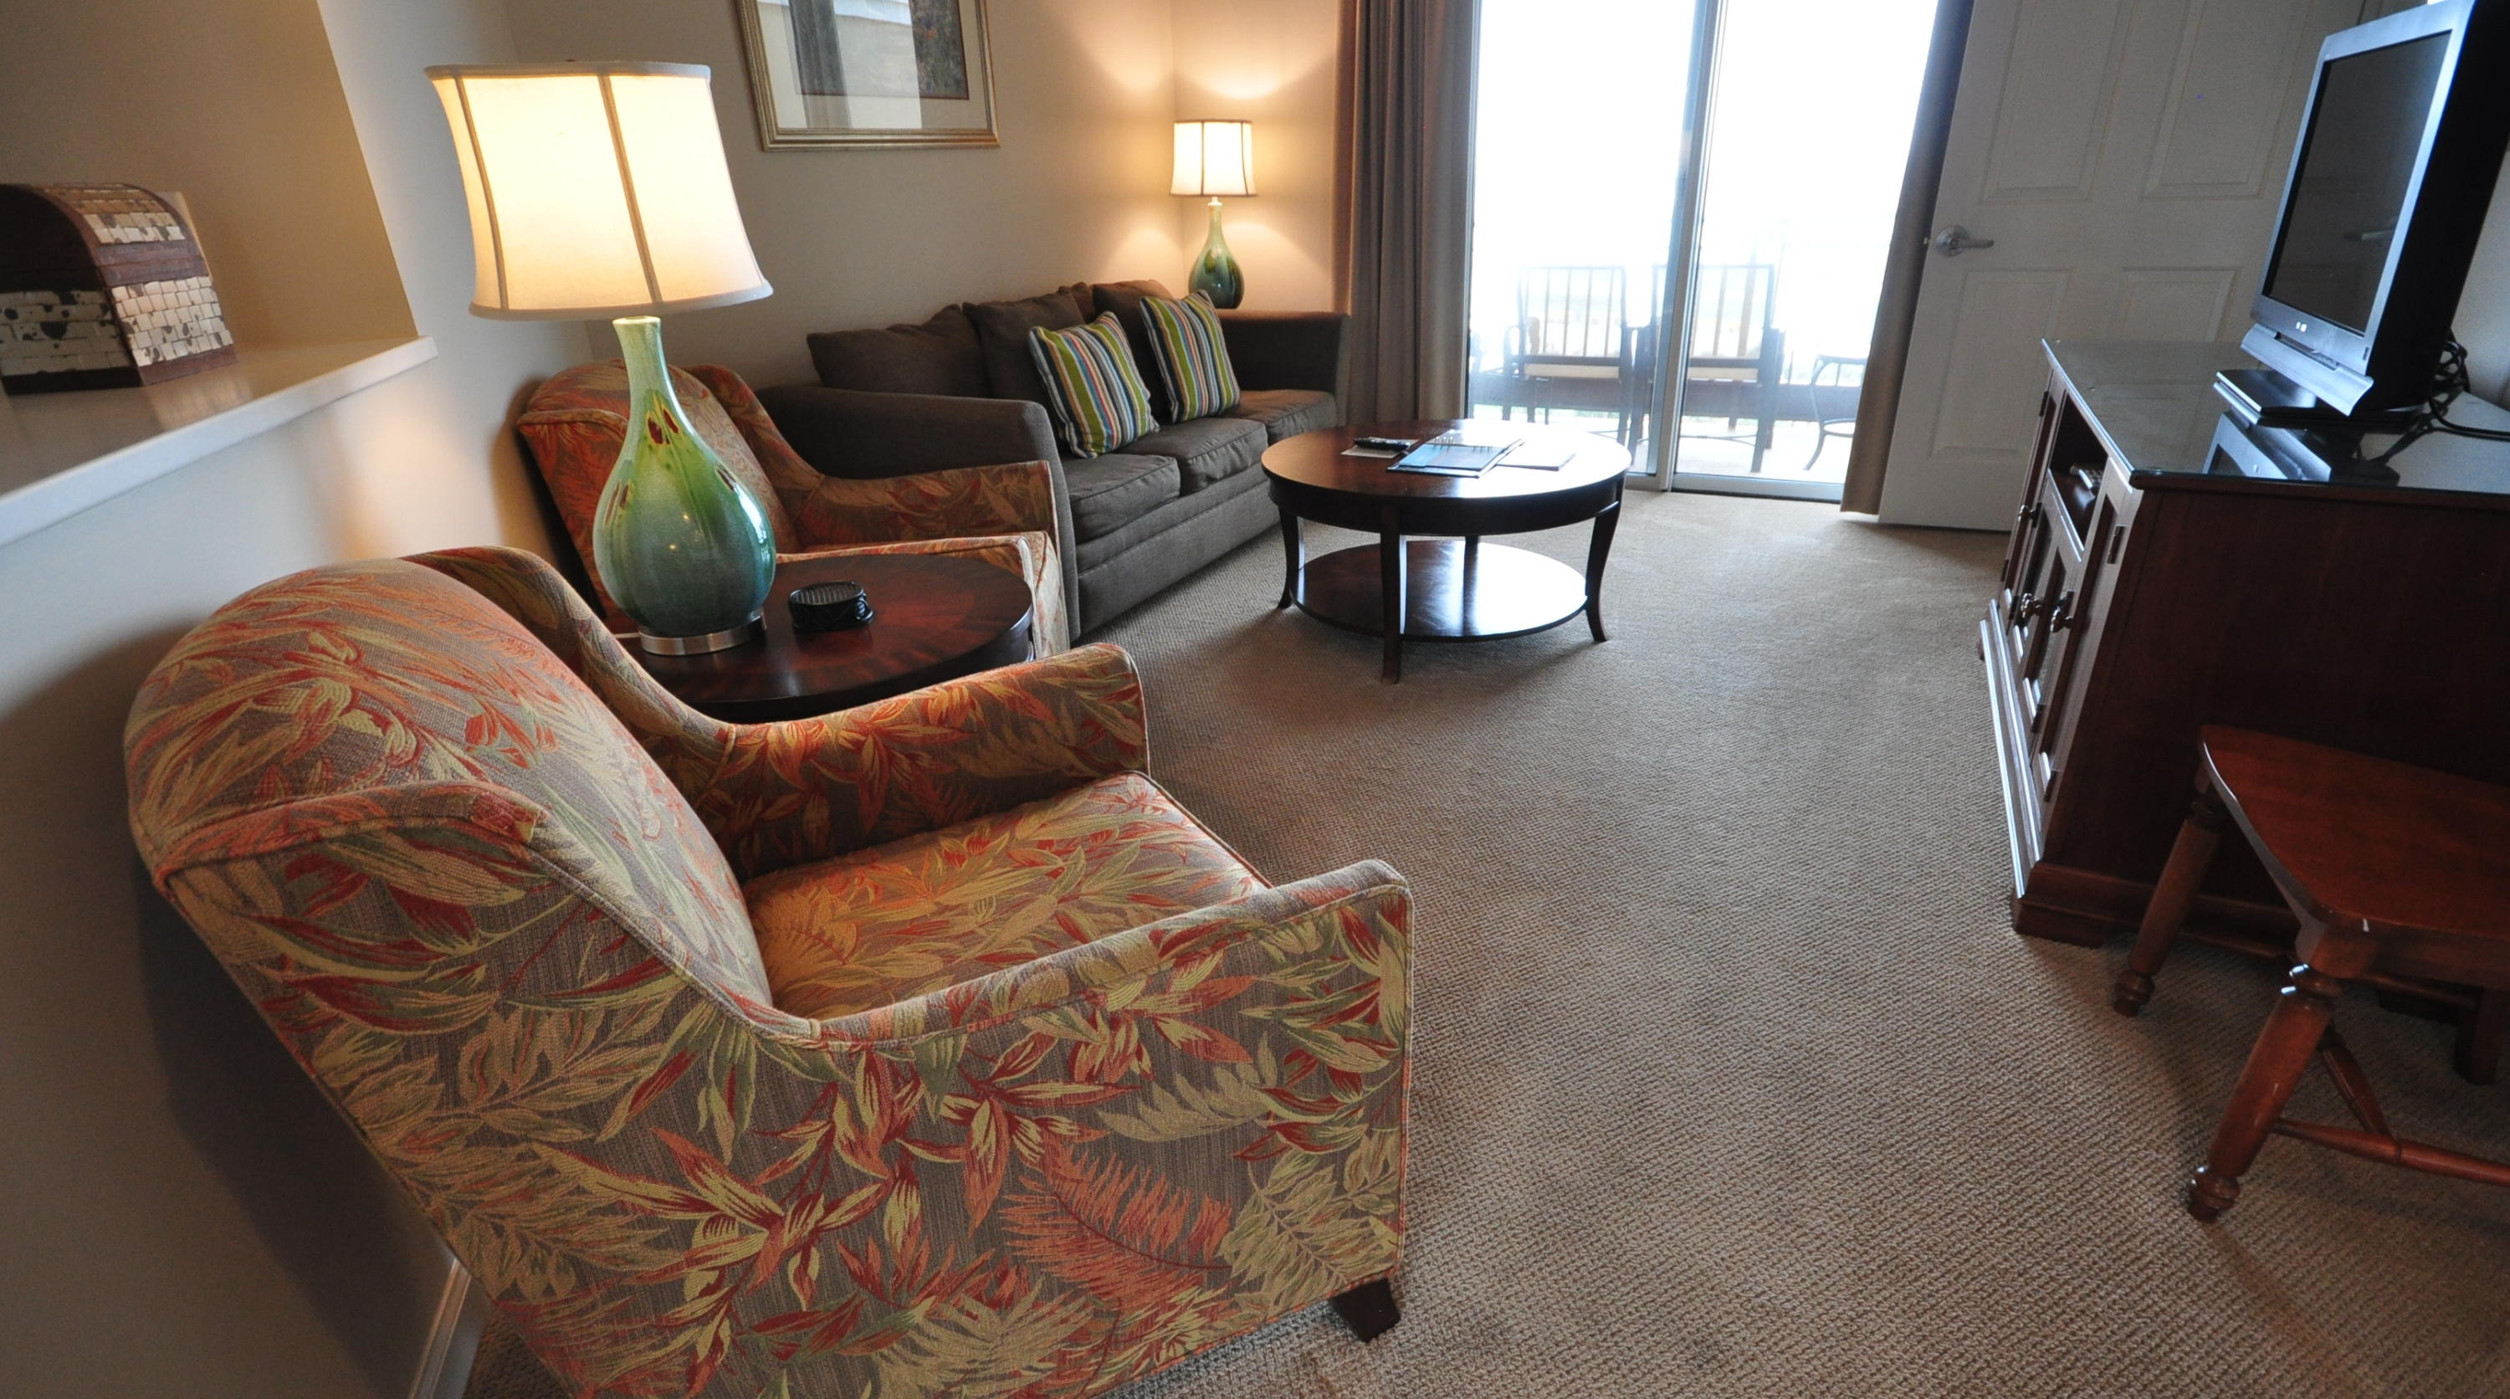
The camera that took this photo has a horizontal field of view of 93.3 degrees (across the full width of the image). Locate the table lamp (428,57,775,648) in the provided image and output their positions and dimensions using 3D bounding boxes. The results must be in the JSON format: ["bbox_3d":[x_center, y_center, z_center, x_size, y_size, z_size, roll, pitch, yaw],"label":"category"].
[{"bbox_3d":[-0.802,-0.427,1.558,0.350,0.728,0.350,10,27,25],"label":"table lamp"}]

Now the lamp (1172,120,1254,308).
[{"bbox_3d":[-0.154,-1.936,4.815,0.345,0.735,0.345,-2,24,1],"label":"lamp"}]

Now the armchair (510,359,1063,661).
[{"bbox_3d":[-0.836,-0.243,2.421,0.800,0.900,0.740,-5,24,-7],"label":"armchair"}]

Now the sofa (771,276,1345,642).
[{"bbox_3d":[-0.475,-0.952,4.072,0.880,0.835,2.100,10,27,25],"label":"sofa"}]

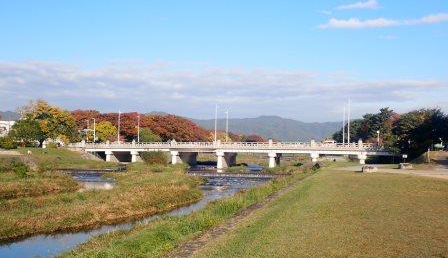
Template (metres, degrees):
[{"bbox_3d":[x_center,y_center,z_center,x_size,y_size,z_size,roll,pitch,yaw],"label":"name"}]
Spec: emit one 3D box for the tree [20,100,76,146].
[{"bbox_3d":[-54.270,-1.700,175.090,17.800,14.770,15.500,0,-1,0],"label":"tree"}]

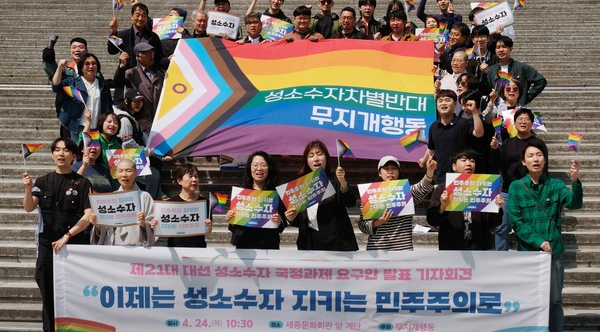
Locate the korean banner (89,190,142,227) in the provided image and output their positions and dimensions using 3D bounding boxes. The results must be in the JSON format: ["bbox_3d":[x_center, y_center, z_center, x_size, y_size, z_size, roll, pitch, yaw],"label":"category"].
[{"bbox_3d":[-1.450,0.335,7.750,0.410,0.290,0.035,-4,-3,0],"label":"korean banner"}]

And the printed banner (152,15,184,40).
[{"bbox_3d":[-1.632,-1.706,12.200,0.410,0.290,0.030,-2,-3,0],"label":"printed banner"}]

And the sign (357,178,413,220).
[{"bbox_3d":[0.704,0.273,7.980,0.420,0.297,0.020,-8,-2,2],"label":"sign"}]

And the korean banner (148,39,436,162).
[{"bbox_3d":[0.013,-0.754,10.525,2.920,0.250,1.850,2,45,1],"label":"korean banner"}]

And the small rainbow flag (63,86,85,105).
[{"bbox_3d":[-2.069,-0.650,9.000,0.200,0.160,0.060,-25,2,0],"label":"small rainbow flag"}]

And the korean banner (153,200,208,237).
[{"bbox_3d":[-0.932,0.411,7.700,0.420,0.290,0.035,0,-3,0],"label":"korean banner"}]

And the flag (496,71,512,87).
[{"bbox_3d":[2.101,-0.899,10.100,0.170,0.140,0.040,8,6,5],"label":"flag"}]

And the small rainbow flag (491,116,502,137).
[{"bbox_3d":[1.858,-0.374,9.300,0.120,0.160,0.040,1,6,11],"label":"small rainbow flag"}]

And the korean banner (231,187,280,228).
[{"bbox_3d":[-0.359,0.334,7.850,0.415,0.297,0.030,3,1,0],"label":"korean banner"}]

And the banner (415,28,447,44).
[{"bbox_3d":[1.604,-1.519,11.900,0.420,0.290,0.025,1,-3,0],"label":"banner"}]

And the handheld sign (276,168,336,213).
[{"bbox_3d":[0.052,0.205,8.050,0.420,0.297,0.020,-25,17,2],"label":"handheld sign"}]

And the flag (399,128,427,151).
[{"bbox_3d":[0.910,-0.204,7.850,0.210,0.155,0.050,-25,2,-5],"label":"flag"}]

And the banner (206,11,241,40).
[{"bbox_3d":[-1.015,-1.851,13.000,0.420,0.300,0.020,8,5,-3],"label":"banner"}]

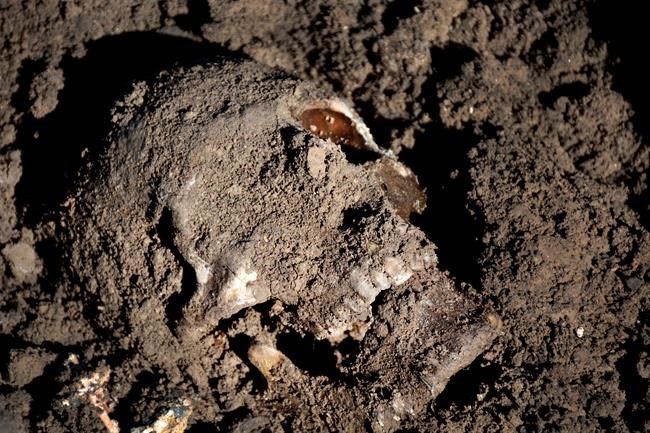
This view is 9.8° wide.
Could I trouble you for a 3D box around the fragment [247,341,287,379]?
[{"bbox_3d":[-0.030,0.073,1.920,0.021,0.012,0.015,35,56,28],"label":"fragment"}]

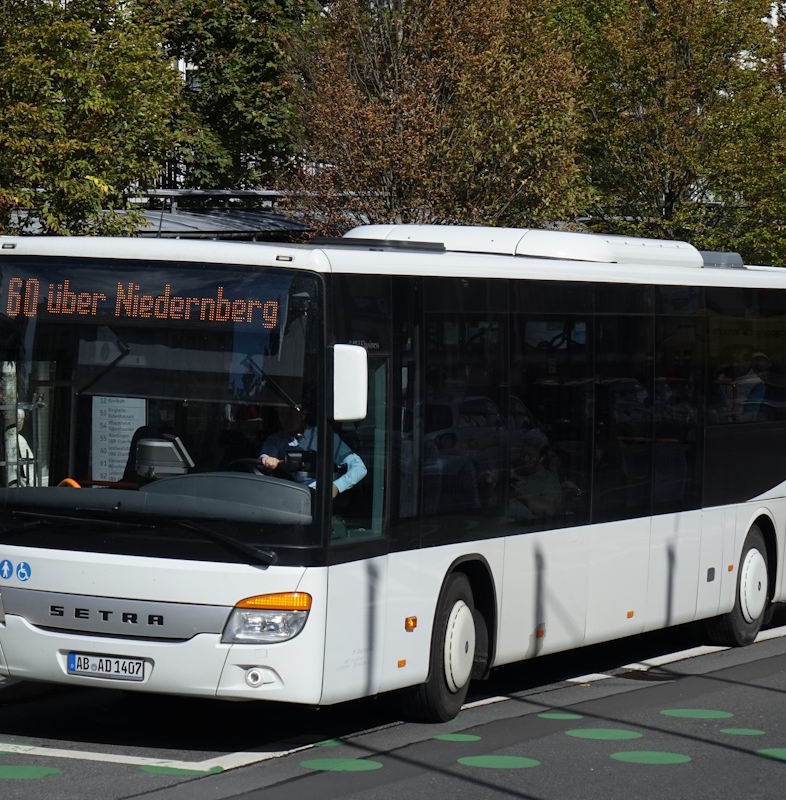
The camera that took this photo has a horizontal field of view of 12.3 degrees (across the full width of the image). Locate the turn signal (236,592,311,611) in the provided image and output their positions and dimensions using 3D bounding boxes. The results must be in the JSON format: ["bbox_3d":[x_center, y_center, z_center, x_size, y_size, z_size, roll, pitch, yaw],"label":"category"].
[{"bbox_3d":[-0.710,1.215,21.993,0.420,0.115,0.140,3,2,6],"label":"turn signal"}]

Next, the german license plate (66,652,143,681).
[{"bbox_3d":[-1.753,1.627,22.215,0.525,0.118,0.020,4,2,23],"label":"german license plate"}]

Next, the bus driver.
[{"bbox_3d":[-0.608,0.665,22.936,0.600,1.320,0.850,3,2,20],"label":"bus driver"}]

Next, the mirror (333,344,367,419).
[{"bbox_3d":[-0.249,-0.104,21.862,0.240,0.470,0.180,3,2,8],"label":"mirror"}]

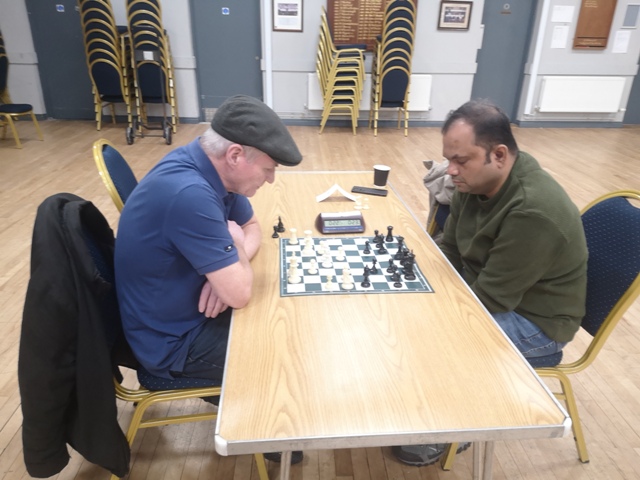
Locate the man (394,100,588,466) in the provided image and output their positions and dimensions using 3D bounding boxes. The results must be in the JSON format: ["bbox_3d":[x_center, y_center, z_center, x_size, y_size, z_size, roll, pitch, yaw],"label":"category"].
[{"bbox_3d":[0.600,0.166,1.774,0.700,1.280,0.530,-1,23,-5],"label":"man"}]

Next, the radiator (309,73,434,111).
[{"bbox_3d":[0.768,-2.293,7.750,1.890,0.525,0.100,0,23,-2],"label":"radiator"}]

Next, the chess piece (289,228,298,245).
[{"bbox_3d":[-0.101,-0.014,1.937,0.034,0.055,0.034,-1,23,-5],"label":"chess piece"}]

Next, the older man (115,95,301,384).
[{"bbox_3d":[-0.344,0.183,1.667,0.640,1.290,0.500,-1,23,-5],"label":"older man"}]

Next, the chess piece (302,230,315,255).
[{"bbox_3d":[-0.042,0.009,1.850,0.037,0.083,0.037,-1,23,-5],"label":"chess piece"}]

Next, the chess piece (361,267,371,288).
[{"bbox_3d":[0.151,0.118,1.617,0.031,0.071,0.031,-1,23,-5],"label":"chess piece"}]

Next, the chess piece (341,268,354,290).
[{"bbox_3d":[0.093,0.122,1.608,0.036,0.066,0.035,-1,23,-5],"label":"chess piece"}]

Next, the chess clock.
[{"bbox_3d":[0.089,-0.069,2.080,0.200,0.057,0.105,-2,23,-8],"label":"chess clock"}]

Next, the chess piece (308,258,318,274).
[{"bbox_3d":[-0.023,0.091,1.703,0.030,0.046,0.030,-1,23,-5],"label":"chess piece"}]

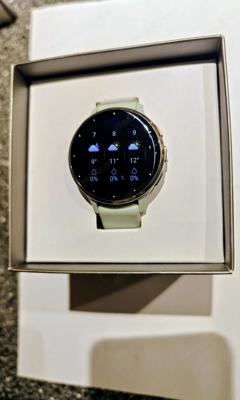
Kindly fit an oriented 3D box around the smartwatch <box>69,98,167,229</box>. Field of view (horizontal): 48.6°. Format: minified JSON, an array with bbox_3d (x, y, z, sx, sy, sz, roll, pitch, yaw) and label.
[{"bbox_3d":[0.001,-0.018,0.132,0.044,0.033,0.061,-1,87,11],"label":"smartwatch"}]

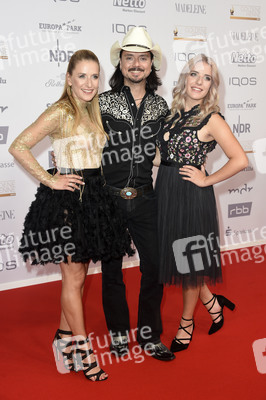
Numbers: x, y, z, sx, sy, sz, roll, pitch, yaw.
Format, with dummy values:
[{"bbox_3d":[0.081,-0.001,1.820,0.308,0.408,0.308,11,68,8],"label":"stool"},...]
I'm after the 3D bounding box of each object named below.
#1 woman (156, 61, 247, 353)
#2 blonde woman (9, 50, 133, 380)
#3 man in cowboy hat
[{"bbox_3d":[0.391,0.015,3.230,0.550,1.730,0.420,7,13,36],"label":"woman"},{"bbox_3d":[-0.331,0.073,2.964,0.620,1.735,0.480,-7,13,-31],"label":"blonde woman"},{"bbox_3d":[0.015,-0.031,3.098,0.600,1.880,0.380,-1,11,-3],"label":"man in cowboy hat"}]

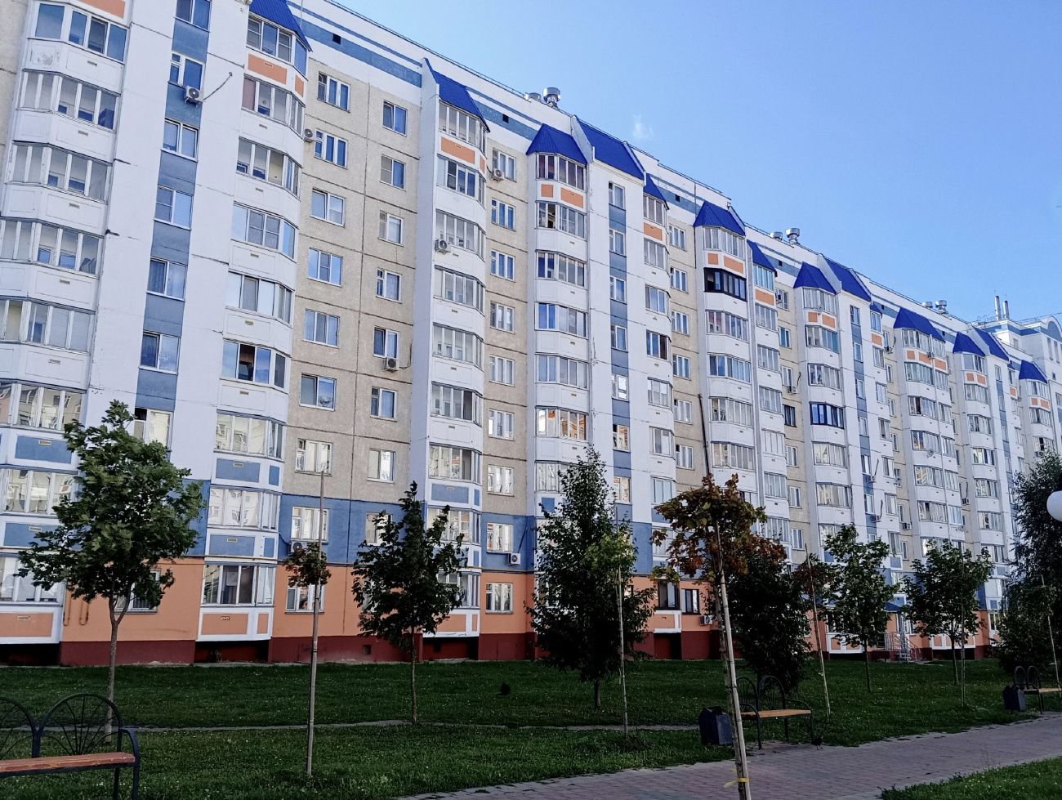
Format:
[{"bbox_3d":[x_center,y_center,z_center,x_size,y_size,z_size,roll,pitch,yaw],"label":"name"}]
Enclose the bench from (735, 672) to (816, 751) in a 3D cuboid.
[{"bbox_3d":[3.670,4.737,13.076,1.420,0.980,0.500,12,-17,-39],"label":"bench"}]

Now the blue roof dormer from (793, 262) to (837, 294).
[{"bbox_3d":[20.806,-9.106,63.175,3.600,2.420,1.400,11,-17,-39],"label":"blue roof dormer"}]

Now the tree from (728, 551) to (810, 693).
[{"bbox_3d":[6.106,5.712,22.099,1.950,3.646,1.950,-3,-14,15],"label":"tree"}]

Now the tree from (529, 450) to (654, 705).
[{"bbox_3d":[1.435,3.810,18.858,2.650,5.580,2.600,0,-13,0],"label":"tree"}]

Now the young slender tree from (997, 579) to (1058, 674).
[{"bbox_3d":[19.828,9.137,34.467,2.300,3.805,2.300,-7,-15,28],"label":"young slender tree"}]

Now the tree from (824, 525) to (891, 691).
[{"bbox_3d":[9.510,5.998,24.996,1.850,4.701,1.850,-5,-14,20],"label":"tree"}]

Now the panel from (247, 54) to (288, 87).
[{"bbox_3d":[-11.072,-13.916,36.223,1.680,0.720,0.120,11,-17,-39],"label":"panel"}]

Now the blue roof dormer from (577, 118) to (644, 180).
[{"bbox_3d":[4.681,-14.687,50.543,4.100,3.300,1.580,12,-17,-39],"label":"blue roof dormer"}]

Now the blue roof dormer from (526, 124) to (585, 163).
[{"bbox_3d":[1.557,-14.373,47.769,3.450,2.500,1.500,12,-17,-39],"label":"blue roof dormer"}]

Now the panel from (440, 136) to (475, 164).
[{"bbox_3d":[-3.534,-12.073,41.839,2.060,0.730,0.080,12,-17,-39],"label":"panel"}]

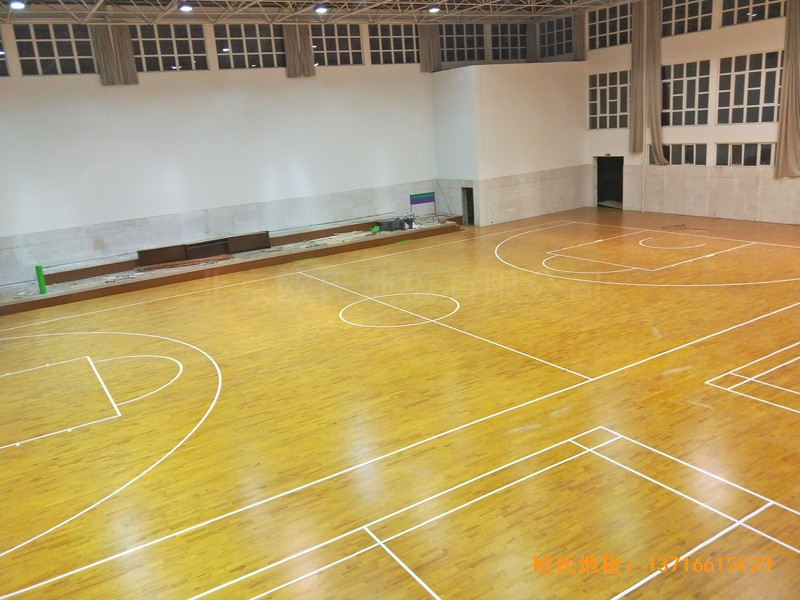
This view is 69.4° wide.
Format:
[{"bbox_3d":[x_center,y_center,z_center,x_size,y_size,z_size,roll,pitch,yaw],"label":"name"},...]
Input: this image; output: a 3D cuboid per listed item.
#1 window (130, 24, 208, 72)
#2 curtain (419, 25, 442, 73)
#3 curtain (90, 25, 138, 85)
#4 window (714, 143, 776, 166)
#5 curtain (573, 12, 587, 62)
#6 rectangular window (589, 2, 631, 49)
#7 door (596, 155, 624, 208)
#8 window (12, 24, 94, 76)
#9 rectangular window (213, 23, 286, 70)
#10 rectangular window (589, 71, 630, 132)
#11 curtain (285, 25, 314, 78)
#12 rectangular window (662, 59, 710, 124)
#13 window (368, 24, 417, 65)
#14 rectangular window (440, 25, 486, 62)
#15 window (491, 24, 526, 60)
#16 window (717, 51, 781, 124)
[{"bbox_3d":[-9.836,-10.785,24.700,3.019,1.909,0.120,-13,17,-28],"label":"window"},{"bbox_3d":[1.639,-13.357,30.683,1.370,2.413,0.220,-13,17,-28],"label":"curtain"},{"bbox_3d":[-11.340,-9.779,23.080,1.354,2.261,0.250,-14,19,-28],"label":"curtain"},{"bbox_3d":[14.943,-6.272,24.890,0.150,0.994,2.761,-14,19,-28],"label":"window"},{"bbox_3d":[9.474,-13.935,30.615,0.220,2.368,0.761,-14,19,-28],"label":"curtain"},{"bbox_3d":[10.587,-13.675,29.020,0.150,1.793,2.780,-14,19,-28],"label":"rectangular window"},{"bbox_3d":[11.658,-6.468,32.033,0.150,2.867,1.903,-13,17,-28],"label":"door"},{"bbox_3d":[-13.470,-9.861,22.767,2.684,1.905,0.120,-13,17,-28],"label":"window"},{"bbox_3d":[-6.723,-11.573,26.357,3.239,1.916,0.120,-13,17,-28],"label":"rectangular window"},{"bbox_3d":[10.961,-10.359,30.059,0.150,2.770,2.783,-14,19,-28],"label":"rectangular window"},{"bbox_3d":[-4.739,-11.749,27.266,1.373,2.412,0.220,-13,17,-28],"label":"curtain"},{"bbox_3d":[13.377,-9.724,27.443,0.120,2.818,2.799,-13,17,-28],"label":"rectangular window"},{"bbox_3d":[-0.194,-12.929,29.245,2.970,1.821,0.150,-14,19,-28],"label":"window"},{"bbox_3d":[3.434,-14.147,31.762,3.110,1.940,0.120,-13,17,-28],"label":"rectangular window"},{"bbox_3d":[6.300,-14.409,32.361,2.922,1.814,0.150,-14,19,-28],"label":"window"},{"bbox_3d":[14.654,-8.813,24.167,0.150,2.722,2.631,-14,19,-28],"label":"window"}]

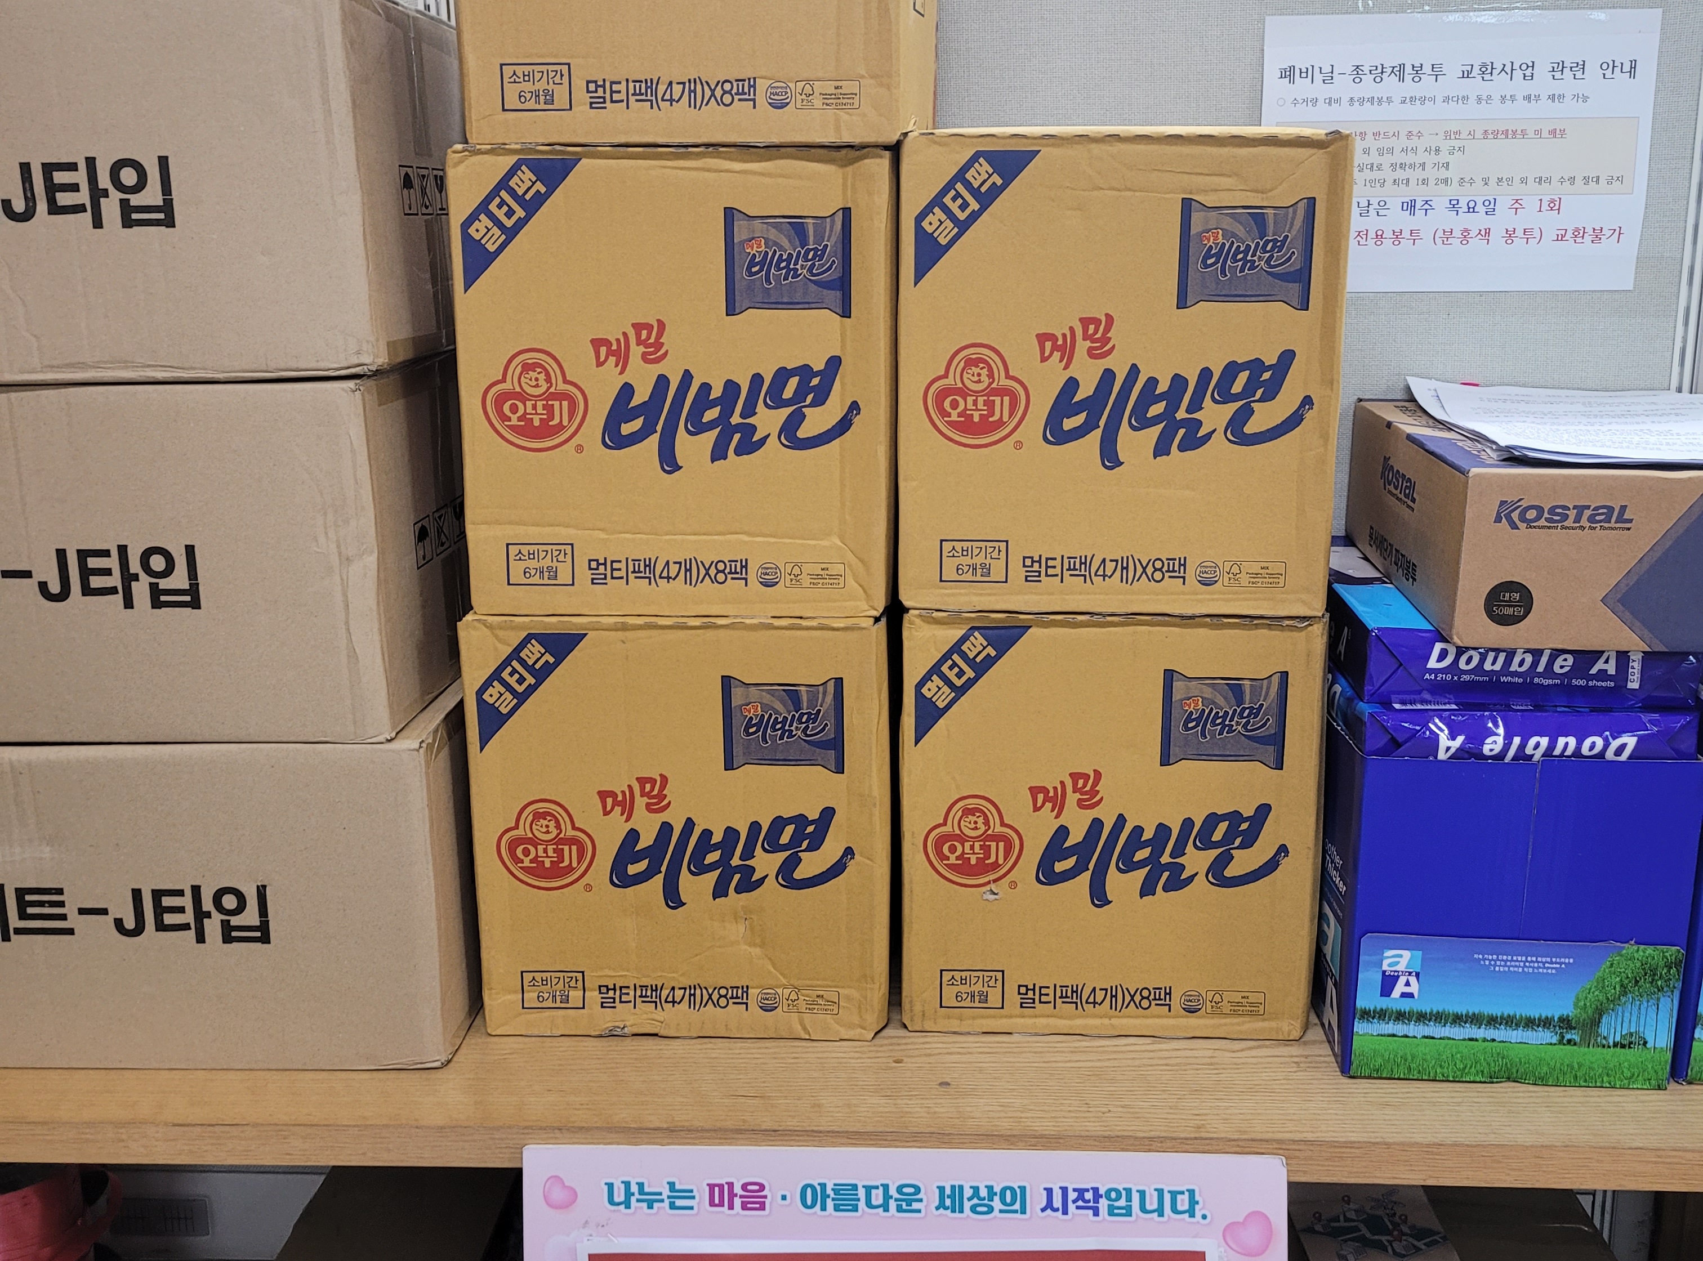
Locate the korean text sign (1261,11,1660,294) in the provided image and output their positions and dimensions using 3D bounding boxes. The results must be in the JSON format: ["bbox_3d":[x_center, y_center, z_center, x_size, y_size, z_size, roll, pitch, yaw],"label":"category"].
[{"bbox_3d":[0.470,-0.372,1.334,0.297,0.210,0.005,0,14,4],"label":"korean text sign"}]

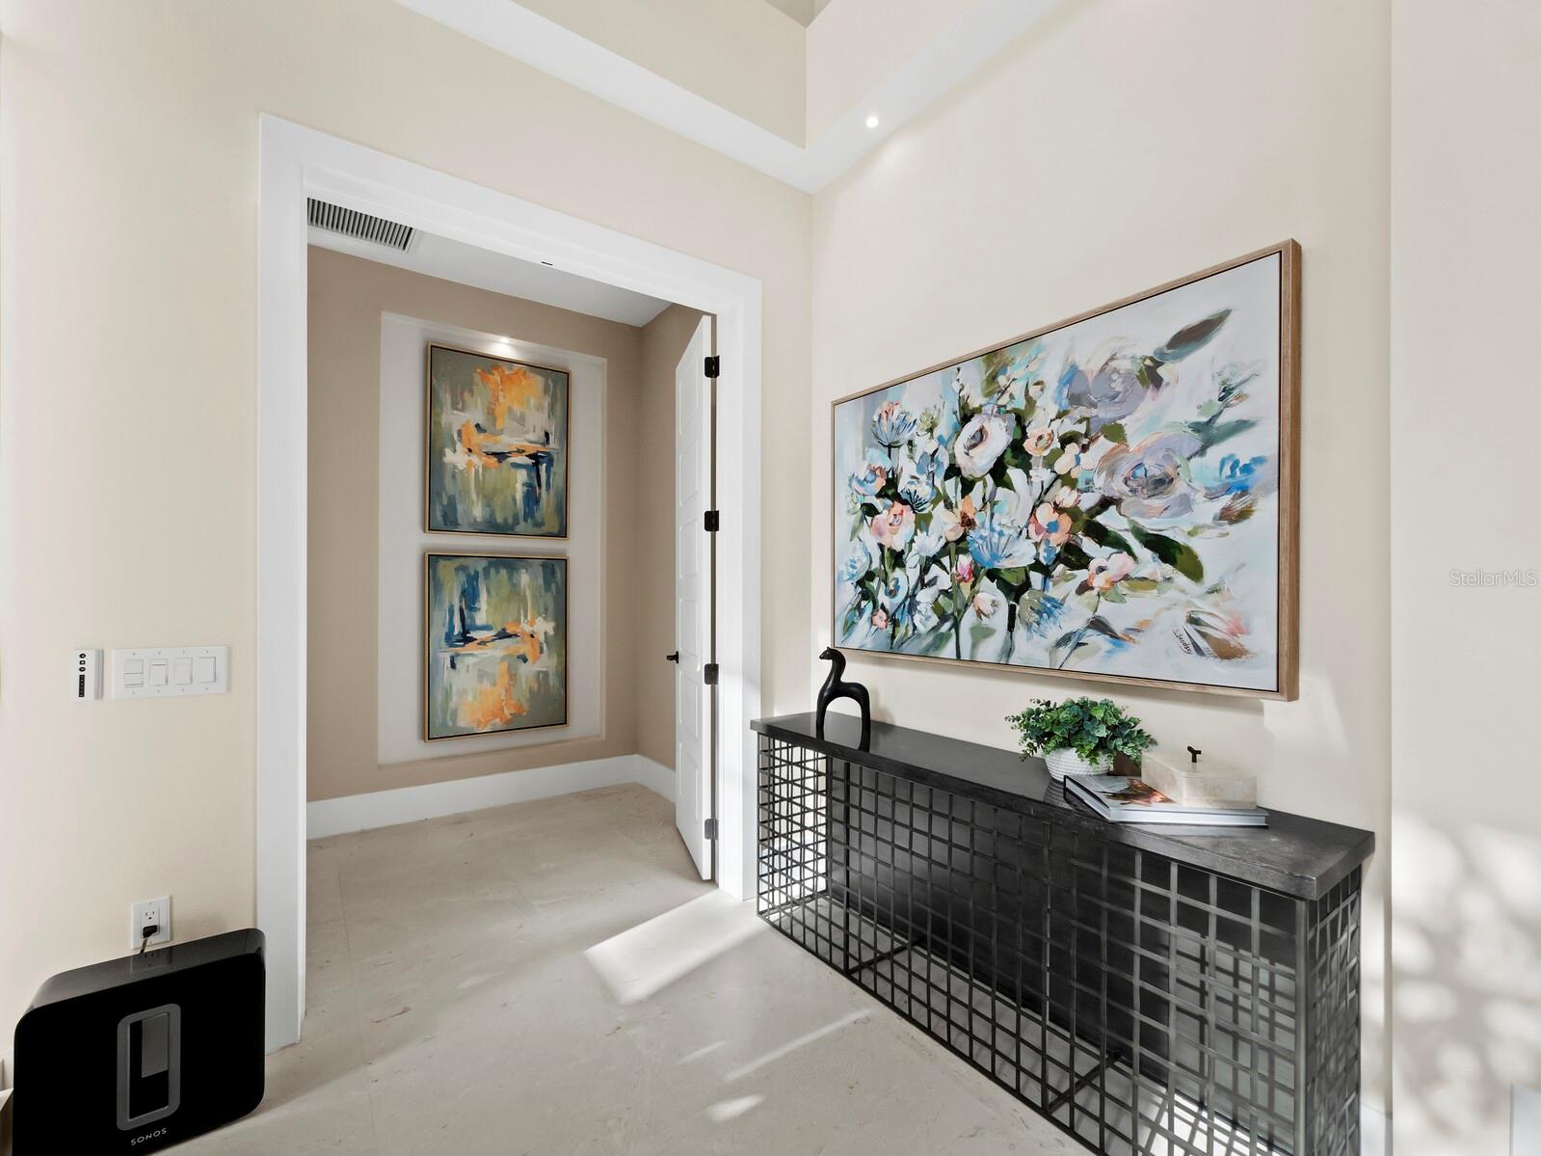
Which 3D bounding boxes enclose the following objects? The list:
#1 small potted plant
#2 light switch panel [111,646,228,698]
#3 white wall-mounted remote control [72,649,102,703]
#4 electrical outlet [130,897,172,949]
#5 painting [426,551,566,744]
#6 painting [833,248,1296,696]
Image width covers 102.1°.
[{"bbox_3d":[0.838,0.442,1.700,0.300,0.220,0.340,1,-1,-36],"label":"small potted plant"},{"bbox_3d":[-1.521,0.240,1.584,0.214,0.124,0.010,1,-1,-35],"label":"light switch panel"},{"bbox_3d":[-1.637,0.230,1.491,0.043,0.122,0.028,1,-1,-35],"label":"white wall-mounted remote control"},{"bbox_3d":[-1.546,0.863,1.557,0.070,0.114,0.010,1,-1,-35],"label":"electrical outlet"},{"bbox_3d":[-1.601,0.395,3.703,0.784,1.050,0.045,1,-1,-35],"label":"painting"},{"bbox_3d":[0.724,-0.231,2.003,0.050,1.022,1.520,1,-1,-36],"label":"painting"}]

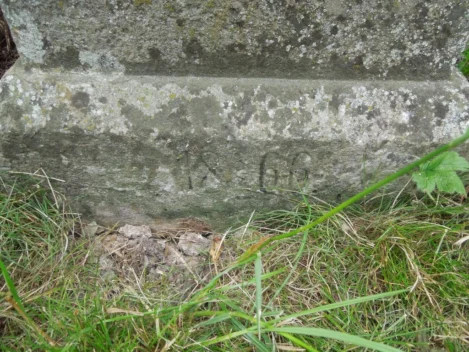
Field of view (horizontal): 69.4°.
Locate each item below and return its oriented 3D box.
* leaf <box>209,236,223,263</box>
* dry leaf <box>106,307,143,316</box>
[{"bbox_3d":[-0.033,0.128,0.590,0.025,0.022,0.048,0,35,0],"label":"leaf"},{"bbox_3d":[-0.153,0.191,0.475,0.054,0.008,0.010,4,35,6],"label":"dry leaf"}]

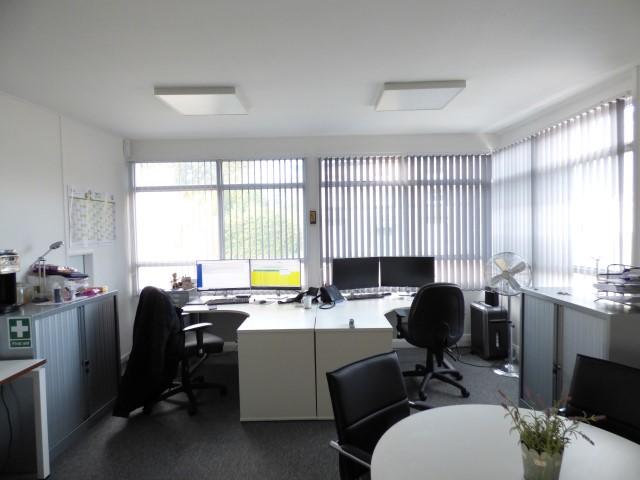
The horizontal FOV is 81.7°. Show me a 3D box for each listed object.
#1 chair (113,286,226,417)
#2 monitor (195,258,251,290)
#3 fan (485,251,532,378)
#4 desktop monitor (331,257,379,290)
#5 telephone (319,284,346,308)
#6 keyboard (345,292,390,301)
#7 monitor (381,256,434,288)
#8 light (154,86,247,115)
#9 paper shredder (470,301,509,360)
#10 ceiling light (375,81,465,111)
[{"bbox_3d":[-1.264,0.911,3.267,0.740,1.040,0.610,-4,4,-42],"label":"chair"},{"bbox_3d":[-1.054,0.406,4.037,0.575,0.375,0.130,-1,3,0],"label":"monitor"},{"bbox_3d":[1.899,0.730,3.707,0.450,1.220,0.350,1,4,41],"label":"fan"},{"bbox_3d":[0.410,0.372,4.079,0.560,0.345,0.060,-2,3,-19],"label":"desktop monitor"},{"bbox_3d":[0.138,0.567,3.815,0.190,0.145,0.190,-3,4,-35],"label":"telephone"},{"bbox_3d":[0.512,0.614,3.918,0.440,0.030,0.150,-1,3,-8],"label":"keyboard"},{"bbox_3d":[0.954,0.355,4.031,0.560,0.345,0.060,-1,3,14],"label":"monitor"},{"bbox_3d":[-0.965,-1.169,3.136,0.600,0.060,0.600,-1,3,2],"label":"light"},{"bbox_3d":[1.928,1.030,4.202,0.280,0.570,0.320,-2,3,-8],"label":"paper shredder"},{"bbox_3d":[0.785,-1.152,3.026,0.600,0.055,0.610,-1,3,1],"label":"ceiling light"}]

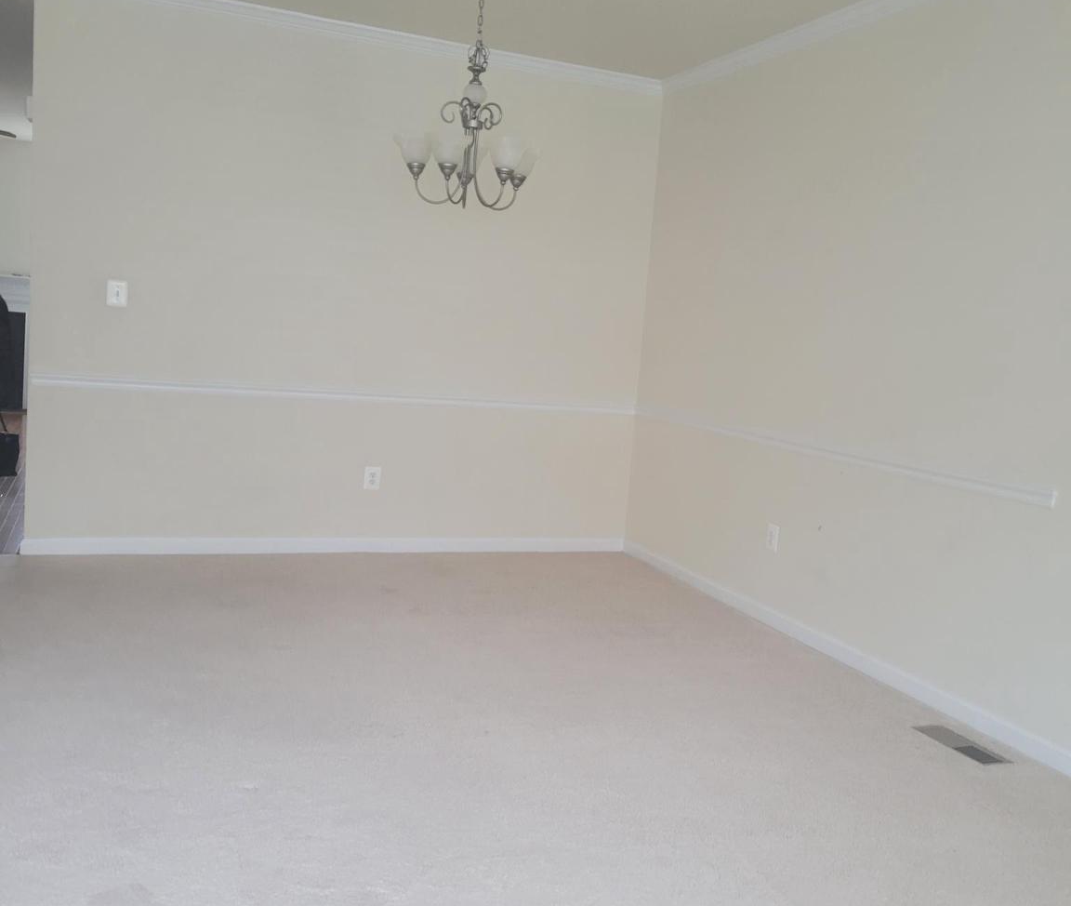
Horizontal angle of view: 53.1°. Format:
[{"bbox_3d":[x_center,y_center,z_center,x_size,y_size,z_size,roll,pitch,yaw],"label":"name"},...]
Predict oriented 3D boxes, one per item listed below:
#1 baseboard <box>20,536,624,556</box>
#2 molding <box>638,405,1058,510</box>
[{"bbox_3d":[-0.968,0.496,5.678,3.204,0.085,0.015,2,7,-22],"label":"baseboard"},{"bbox_3d":[1.114,-0.047,4.815,0.022,0.062,2.982,2,7,-22],"label":"molding"}]

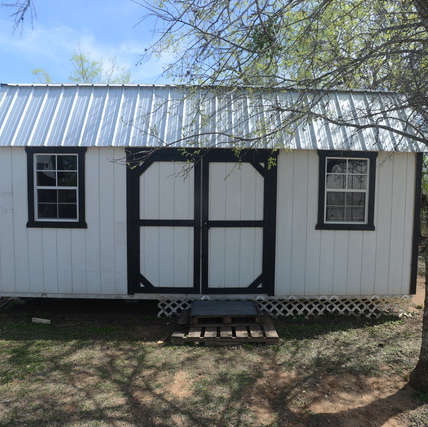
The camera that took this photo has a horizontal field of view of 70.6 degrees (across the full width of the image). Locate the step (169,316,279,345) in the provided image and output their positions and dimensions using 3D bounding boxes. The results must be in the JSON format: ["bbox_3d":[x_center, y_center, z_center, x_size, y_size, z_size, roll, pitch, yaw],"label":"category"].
[{"bbox_3d":[0.127,1.453,3.856,1.232,0.110,0.790,0,3,-1],"label":"step"}]

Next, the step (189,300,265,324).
[{"bbox_3d":[0.164,1.324,4.020,0.910,0.135,0.540,0,3,-1],"label":"step"}]

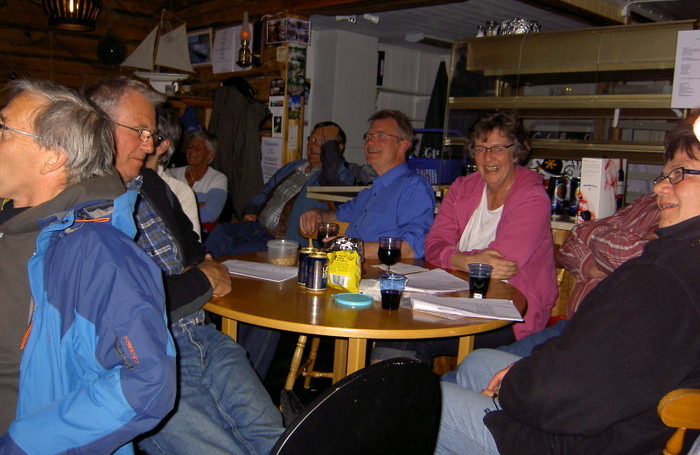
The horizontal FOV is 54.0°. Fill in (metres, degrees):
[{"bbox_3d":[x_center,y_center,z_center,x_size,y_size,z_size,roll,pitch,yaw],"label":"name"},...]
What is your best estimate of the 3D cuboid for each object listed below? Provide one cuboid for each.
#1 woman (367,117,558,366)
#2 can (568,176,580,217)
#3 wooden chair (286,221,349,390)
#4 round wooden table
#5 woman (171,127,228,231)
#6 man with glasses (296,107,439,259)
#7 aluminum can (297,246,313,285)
[{"bbox_3d":[0.486,0.253,2.596,0.540,1.330,0.680,8,9,33],"label":"woman"},{"bbox_3d":[1.020,-0.134,3.056,0.066,0.168,0.066,3,8,0],"label":"can"},{"bbox_3d":[-0.063,0.402,3.115,0.430,0.830,0.470,3,8,0],"label":"wooden chair"},{"bbox_3d":[-0.014,0.549,2.443,1.180,0.730,1.180,3,8,0],"label":"round wooden table"},{"bbox_3d":[-1.002,0.006,4.269,0.500,1.190,0.680,7,9,26],"label":"woman"},{"bbox_3d":[0.050,0.176,2.932,0.580,1.340,0.660,11,11,42],"label":"man with glasses"},{"bbox_3d":[-0.140,0.130,2.332,0.066,0.116,0.066,3,8,0],"label":"aluminum can"}]

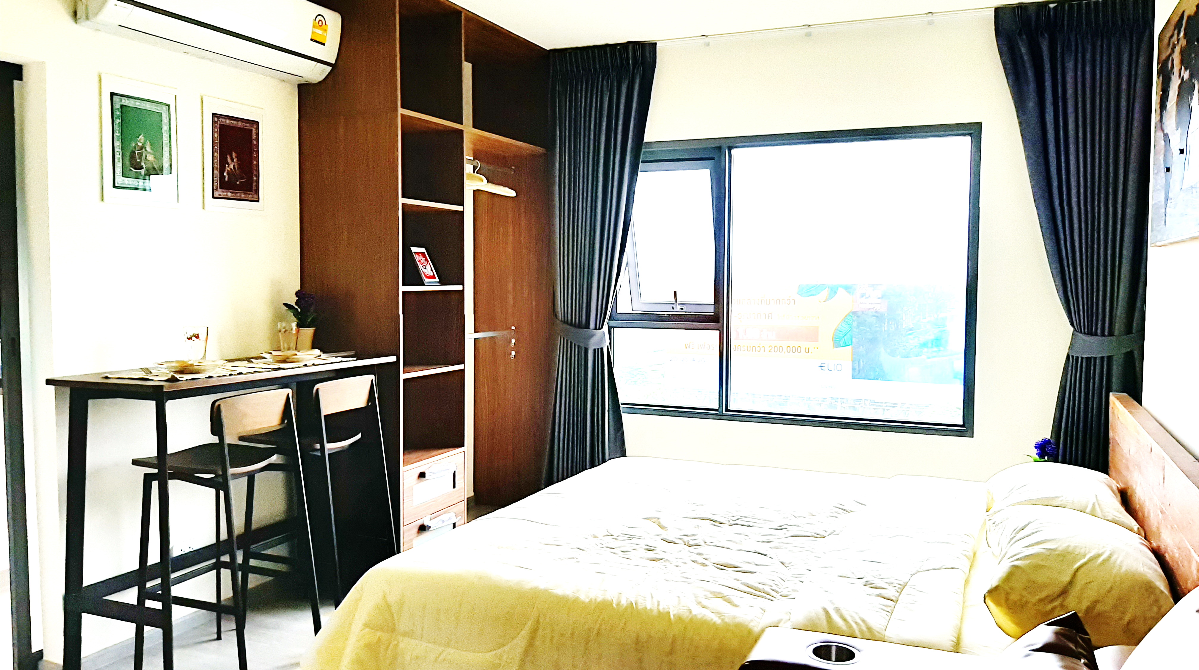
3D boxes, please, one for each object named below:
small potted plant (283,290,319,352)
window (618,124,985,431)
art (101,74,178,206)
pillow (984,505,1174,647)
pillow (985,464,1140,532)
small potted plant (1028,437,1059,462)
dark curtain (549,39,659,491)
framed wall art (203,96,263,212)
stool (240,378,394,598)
[{"bbox_3d":[-1.309,-0.054,3.941,0.135,0.290,0.135,2,4,24],"label":"small potted plant"},{"bbox_3d":[0.918,-0.279,4.642,1.902,1.474,0.097,2,4,24],"label":"window"},{"bbox_3d":[-1.667,-0.699,3.281,0.025,0.434,0.318,2,4,24],"label":"art"},{"bbox_3d":[1.219,0.596,2.319,0.422,0.194,0.693,2,4,24],"label":"pillow"},{"bbox_3d":[1.598,0.588,3.147,0.460,0.190,0.740,2,4,24],"label":"pillow"},{"bbox_3d":[1.912,0.575,3.889,0.130,0.280,0.130,2,4,24],"label":"small potted plant"},{"bbox_3d":[-0.003,-0.265,5.020,0.640,2.655,0.140,2,4,24],"label":"dark curtain"},{"bbox_3d":[-1.475,-0.722,3.649,0.021,0.438,0.316,2,4,24],"label":"framed wall art"},{"bbox_3d":[-1.112,0.658,3.560,0.519,0.988,0.388,2,4,24],"label":"stool"}]

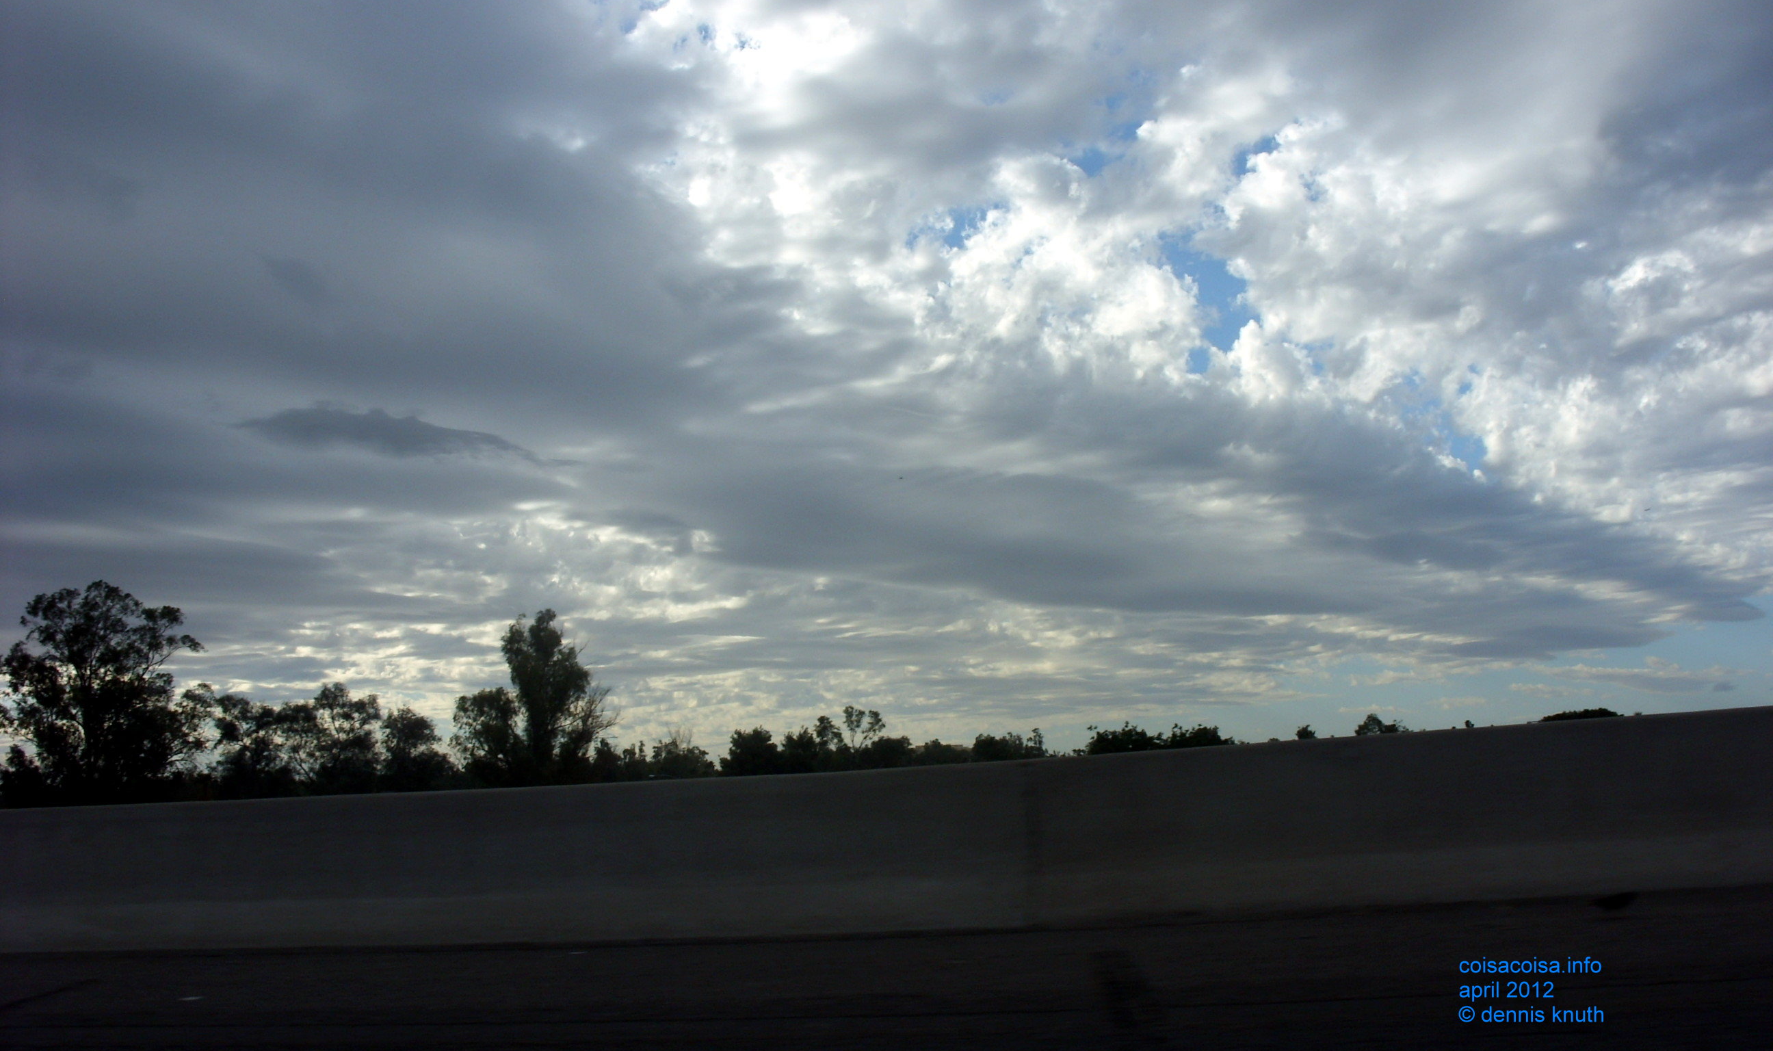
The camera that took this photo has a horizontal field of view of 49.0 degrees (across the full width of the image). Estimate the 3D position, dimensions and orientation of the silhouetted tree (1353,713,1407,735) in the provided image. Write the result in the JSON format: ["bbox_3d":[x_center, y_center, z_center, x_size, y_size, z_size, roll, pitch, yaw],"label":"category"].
[{"bbox_3d":[39.271,17.154,155.000,4.302,4.412,4.087,-3,-7,0],"label":"silhouetted tree"}]

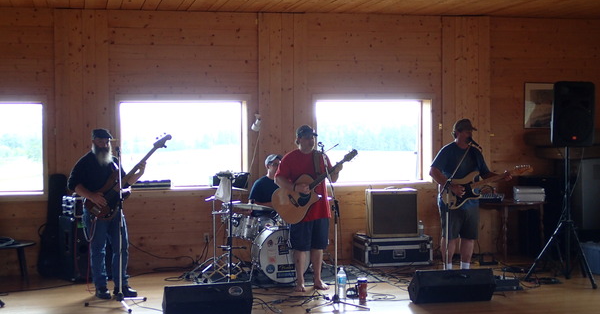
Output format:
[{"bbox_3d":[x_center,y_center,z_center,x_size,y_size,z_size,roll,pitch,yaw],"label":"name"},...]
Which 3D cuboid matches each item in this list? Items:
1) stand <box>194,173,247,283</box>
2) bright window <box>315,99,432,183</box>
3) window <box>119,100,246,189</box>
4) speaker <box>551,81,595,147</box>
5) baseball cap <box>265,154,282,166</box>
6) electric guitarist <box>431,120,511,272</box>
[{"bbox_3d":[-0.825,0.763,8.977,0.520,1.200,0.480,0,2,0],"label":"stand"},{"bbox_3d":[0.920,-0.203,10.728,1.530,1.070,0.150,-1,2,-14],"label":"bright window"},{"bbox_3d":[-1.400,-0.143,10.120,1.500,1.060,0.130,-1,2,-14],"label":"window"},{"bbox_3d":[2.889,-0.462,9.110,0.440,0.690,0.380,-1,2,1],"label":"speaker"},{"bbox_3d":[-0.281,0.040,9.750,0.270,0.140,0.180,1,3,40],"label":"baseball cap"},{"bbox_3d":[1.853,0.462,9.217,0.820,1.740,0.550,-1,2,-20],"label":"electric guitarist"}]

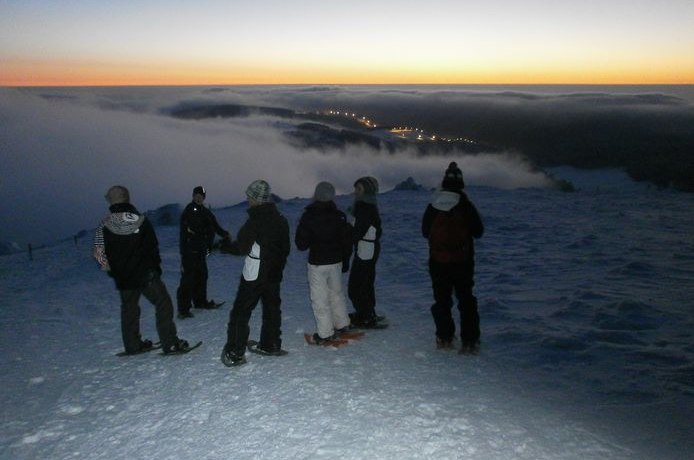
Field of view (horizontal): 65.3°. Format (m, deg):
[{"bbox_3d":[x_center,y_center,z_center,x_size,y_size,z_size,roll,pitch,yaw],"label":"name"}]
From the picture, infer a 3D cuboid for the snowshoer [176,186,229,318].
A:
[{"bbox_3d":[-1.951,0.270,7.304,0.680,1.770,0.550,-9,18,-31],"label":"snowshoer"}]

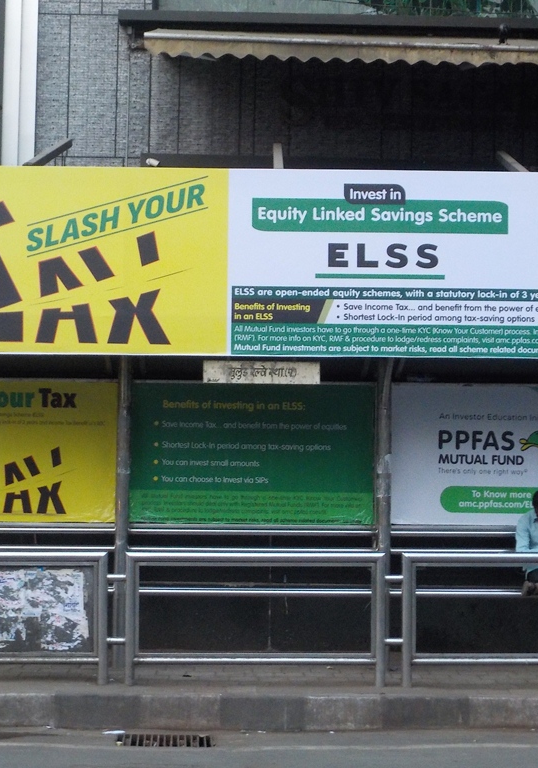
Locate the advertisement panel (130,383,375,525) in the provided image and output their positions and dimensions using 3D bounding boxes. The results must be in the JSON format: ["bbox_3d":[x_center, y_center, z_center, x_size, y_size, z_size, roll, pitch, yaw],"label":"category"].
[{"bbox_3d":[-0.117,0.468,11.599,1.676,0.962,0.050,1,-2,-3],"label":"advertisement panel"}]

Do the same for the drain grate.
[{"bbox_3d":[-0.579,2.023,9.645,0.567,0.040,0.475,1,-2,-3],"label":"drain grate"}]

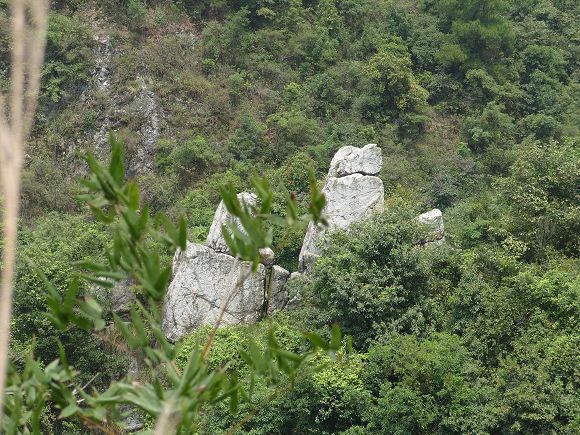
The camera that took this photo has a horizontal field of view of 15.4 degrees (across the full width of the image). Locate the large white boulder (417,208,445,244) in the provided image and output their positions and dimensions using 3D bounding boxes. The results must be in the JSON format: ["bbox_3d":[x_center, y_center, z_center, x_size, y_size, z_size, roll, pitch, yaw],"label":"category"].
[{"bbox_3d":[5.549,0.377,85.000,1.200,1.400,1.100,0,6,0],"label":"large white boulder"}]

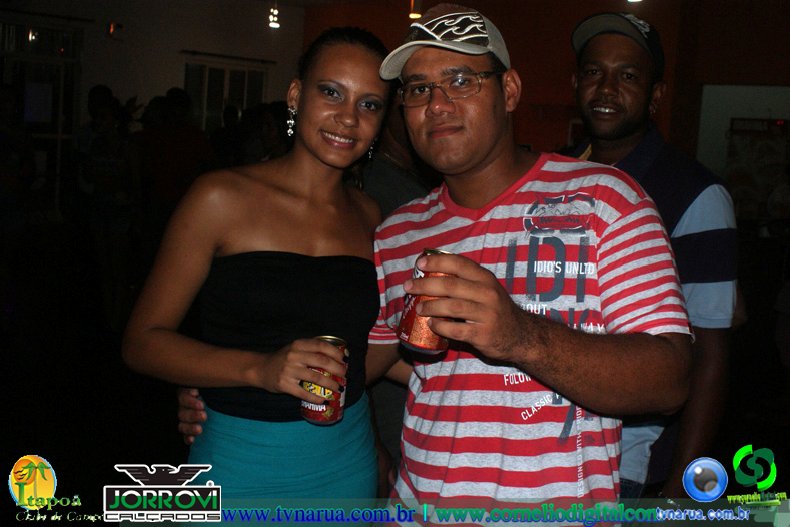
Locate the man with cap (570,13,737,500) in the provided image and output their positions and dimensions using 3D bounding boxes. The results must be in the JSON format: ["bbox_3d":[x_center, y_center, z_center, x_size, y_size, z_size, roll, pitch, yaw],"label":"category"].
[{"bbox_3d":[0.415,0.400,1.630,0.550,1.780,0.360,6,4,30],"label":"man with cap"}]

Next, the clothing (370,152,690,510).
[{"bbox_3d":[0.220,0.165,1.330,0.540,0.700,0.320,5,4,27],"label":"clothing"}]

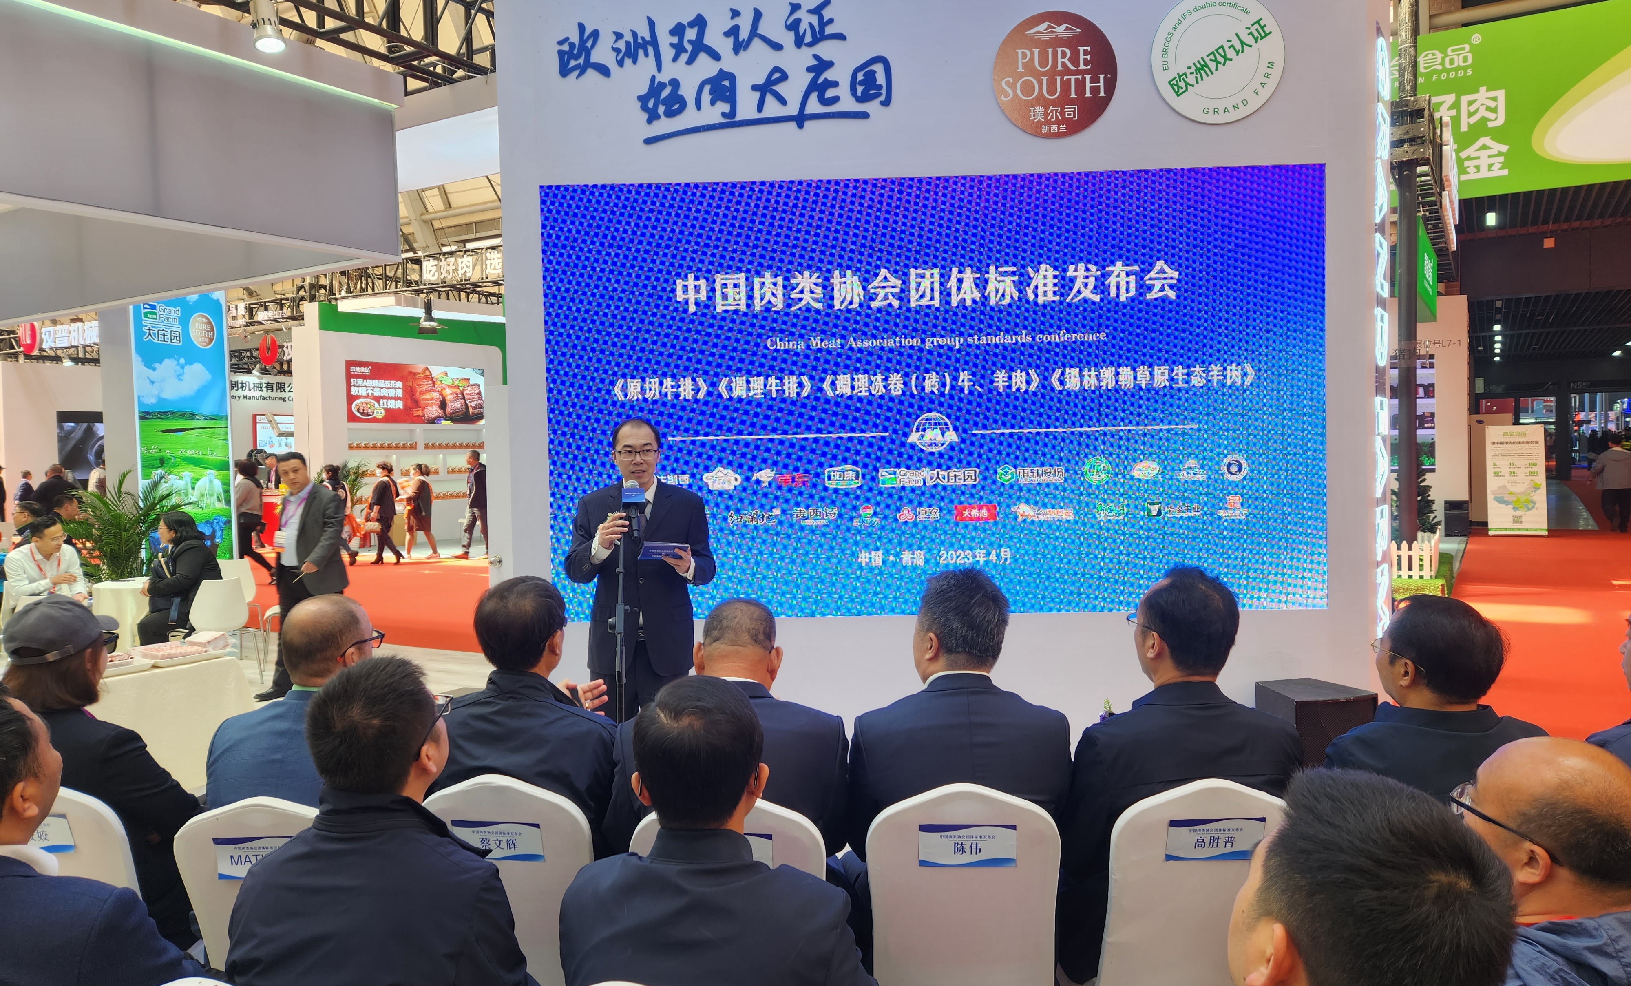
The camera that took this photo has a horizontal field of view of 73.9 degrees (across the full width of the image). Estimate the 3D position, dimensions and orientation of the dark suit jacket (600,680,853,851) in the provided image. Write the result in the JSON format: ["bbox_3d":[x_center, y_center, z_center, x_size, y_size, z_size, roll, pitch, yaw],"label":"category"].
[{"bbox_3d":[-0.170,0.731,2.495,0.540,0.660,0.400,-1,3,2],"label":"dark suit jacket"}]

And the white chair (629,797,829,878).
[{"bbox_3d":[-0.160,1.068,2.536,0.430,0.920,0.560,-1,2,3],"label":"white chair"}]

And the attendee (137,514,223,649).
[{"bbox_3d":[-4.690,0.773,8.050,0.720,1.290,0.470,-1,2,0],"label":"attendee"}]

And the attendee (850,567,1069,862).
[{"bbox_3d":[0.327,0.821,2.720,0.520,1.340,0.800,-1,3,0],"label":"attendee"}]

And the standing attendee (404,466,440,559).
[{"bbox_3d":[-6.296,0.275,17.375,0.520,1.530,0.450,-1,3,2],"label":"standing attendee"}]

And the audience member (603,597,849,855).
[{"bbox_3d":[-0.163,0.861,2.722,0.540,1.280,0.800,-1,3,2],"label":"audience member"}]

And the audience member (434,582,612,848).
[{"bbox_3d":[-0.613,0.844,2.851,0.540,1.320,0.800,-1,3,12],"label":"audience member"}]

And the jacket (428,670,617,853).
[{"bbox_3d":[-0.681,0.748,2.584,0.530,0.660,0.410,-1,2,14],"label":"jacket"}]

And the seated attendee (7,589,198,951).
[{"bbox_3d":[-1.643,0.874,2.861,0.540,1.300,0.800,0,3,30],"label":"seated attendee"}]

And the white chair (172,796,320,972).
[{"bbox_3d":[-1.149,1.075,2.570,0.430,0.905,0.560,-1,3,1],"label":"white chair"}]

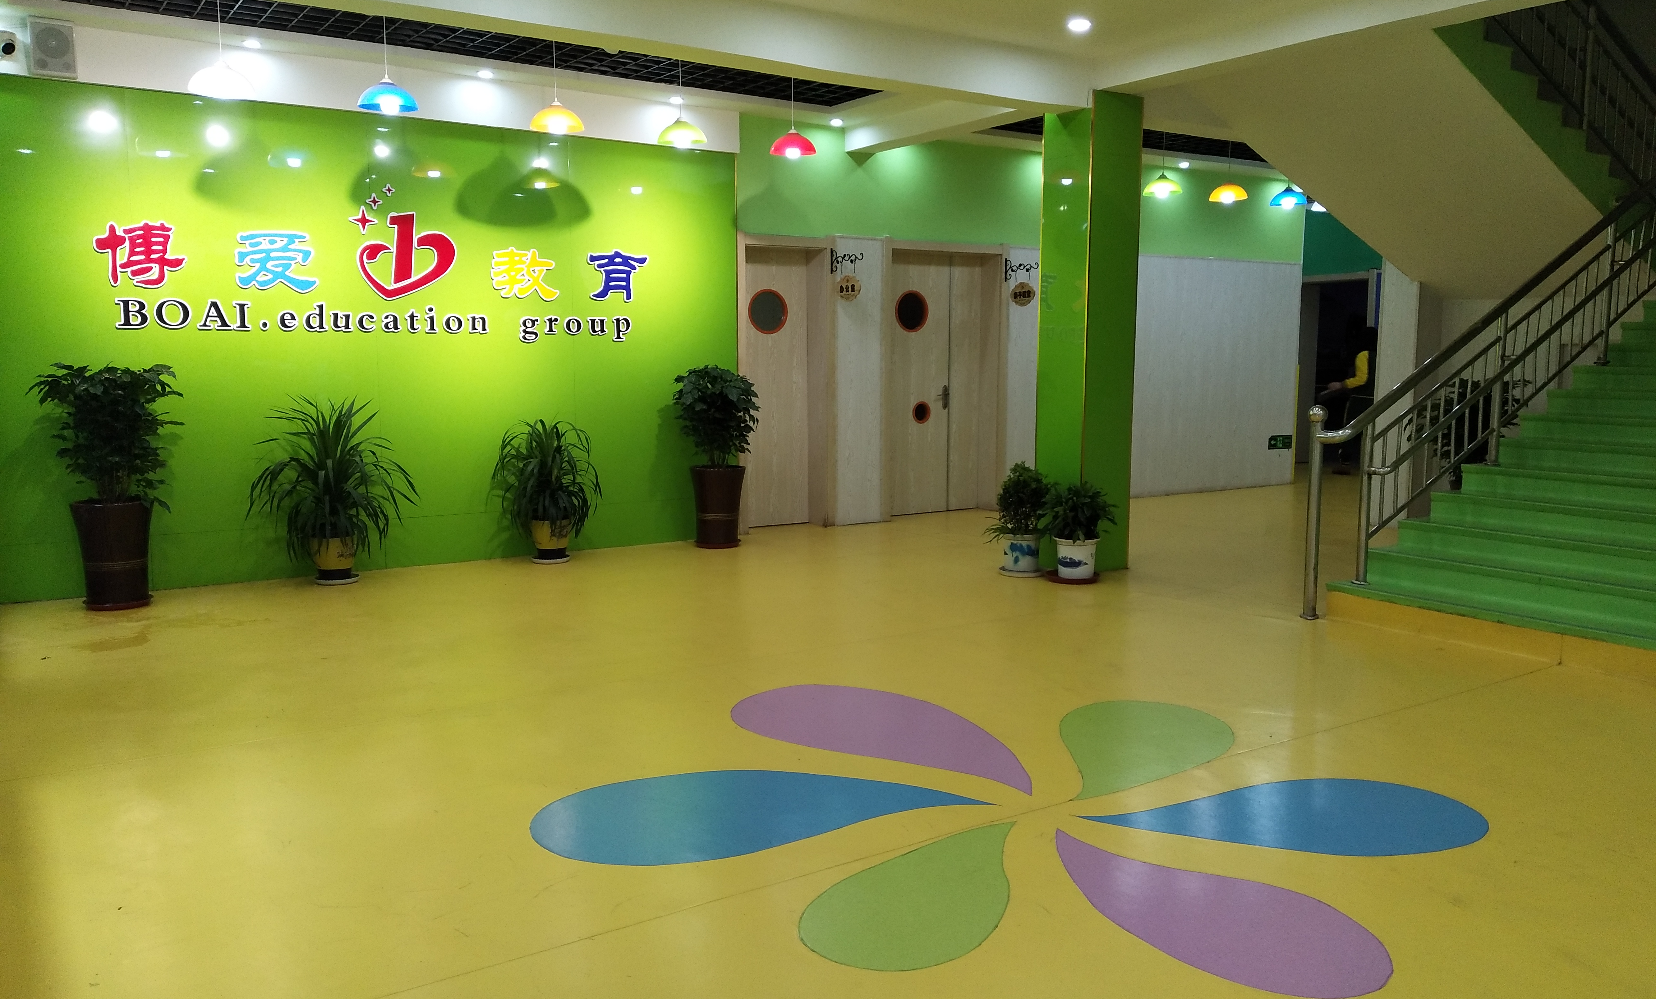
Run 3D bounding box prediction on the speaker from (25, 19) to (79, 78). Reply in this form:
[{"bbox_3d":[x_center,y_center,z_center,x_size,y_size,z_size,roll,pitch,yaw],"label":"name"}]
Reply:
[{"bbox_3d":[-4.016,-2.335,6.450,0.200,0.283,0.160,-5,9,-34],"label":"speaker"}]

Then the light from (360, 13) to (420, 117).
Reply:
[{"bbox_3d":[-2.255,-2.216,6.363,0.293,0.475,0.293,-5,9,-34],"label":"light"}]

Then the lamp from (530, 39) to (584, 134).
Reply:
[{"bbox_3d":[-1.553,-2.364,7.110,0.308,0.543,0.308,-4,8,-34],"label":"lamp"}]

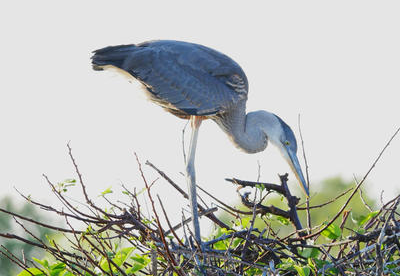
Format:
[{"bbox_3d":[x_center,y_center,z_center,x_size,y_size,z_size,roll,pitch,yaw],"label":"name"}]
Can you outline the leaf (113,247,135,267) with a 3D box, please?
[{"bbox_3d":[-0.204,0.316,11.900,0.059,0.053,0.034,0,-3,0],"label":"leaf"}]

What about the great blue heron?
[{"bbox_3d":[-0.001,0.015,12.000,0.587,0.554,0.190,0,-3,6],"label":"great blue heron"}]

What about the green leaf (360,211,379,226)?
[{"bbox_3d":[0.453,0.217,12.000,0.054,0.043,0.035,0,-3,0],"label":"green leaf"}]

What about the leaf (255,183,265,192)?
[{"bbox_3d":[0.160,0.133,12.000,0.027,0.027,0.022,0,-3,0],"label":"leaf"}]

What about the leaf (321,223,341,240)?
[{"bbox_3d":[0.351,0.252,12.000,0.054,0.048,0.031,0,-3,0],"label":"leaf"}]

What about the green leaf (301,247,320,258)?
[{"bbox_3d":[0.295,0.305,11.900,0.053,0.032,0.035,0,-3,0],"label":"green leaf"}]

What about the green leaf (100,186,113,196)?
[{"bbox_3d":[-0.252,0.144,12.000,0.032,0.027,0.018,0,-3,0],"label":"green leaf"}]

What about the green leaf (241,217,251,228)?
[{"bbox_3d":[0.123,0.229,12.100,0.027,0.033,0.022,0,-3,0],"label":"green leaf"}]

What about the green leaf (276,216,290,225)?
[{"bbox_3d":[0.227,0.224,12.100,0.038,0.022,0.025,0,-3,0],"label":"green leaf"}]

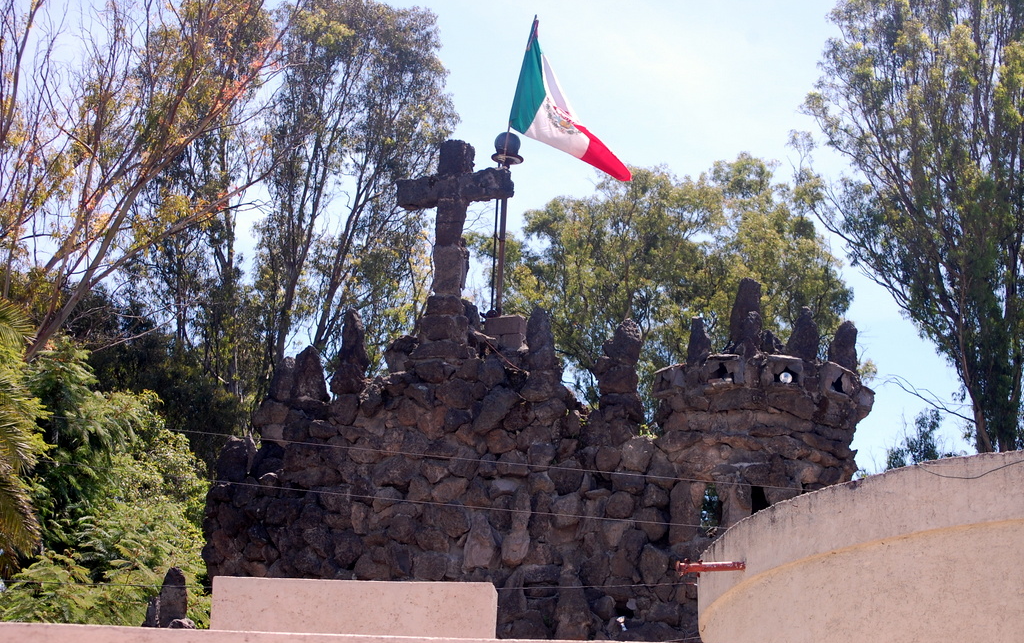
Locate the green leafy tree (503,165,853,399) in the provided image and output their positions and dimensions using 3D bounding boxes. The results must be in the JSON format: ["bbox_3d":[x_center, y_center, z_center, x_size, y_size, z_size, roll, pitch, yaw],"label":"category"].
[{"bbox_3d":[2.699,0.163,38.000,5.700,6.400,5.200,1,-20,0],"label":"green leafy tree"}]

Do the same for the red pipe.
[{"bbox_3d":[1.317,1.628,15.391,0.490,0.095,0.095,1,-19,-22],"label":"red pipe"}]

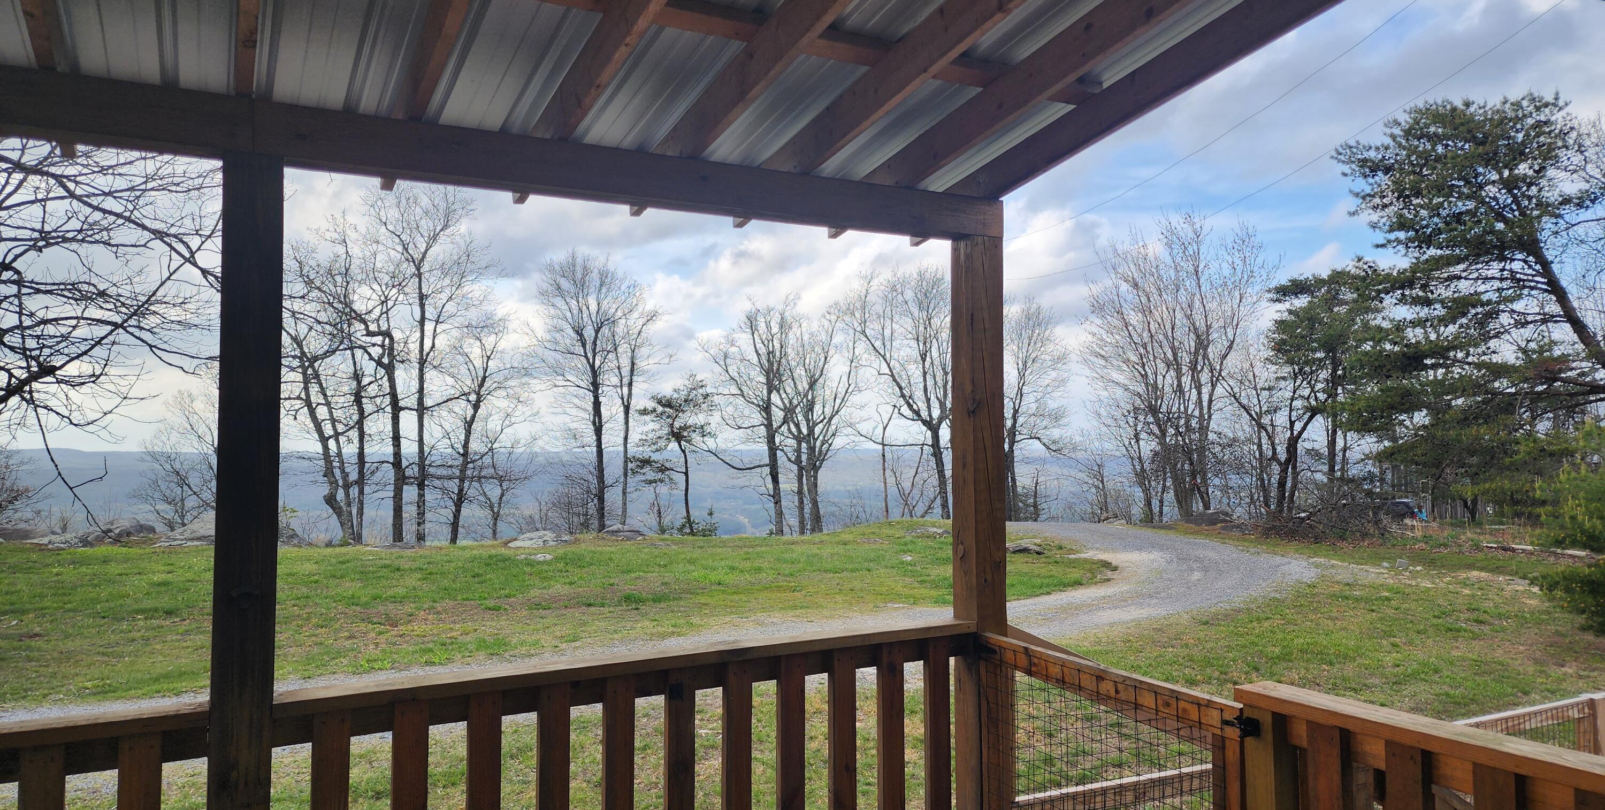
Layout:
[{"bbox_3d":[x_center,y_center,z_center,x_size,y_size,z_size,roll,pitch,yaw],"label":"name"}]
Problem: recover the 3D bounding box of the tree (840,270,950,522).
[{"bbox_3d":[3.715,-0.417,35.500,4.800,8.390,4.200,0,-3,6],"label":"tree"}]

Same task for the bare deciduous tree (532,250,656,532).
[{"bbox_3d":[-6.831,-0.453,35.000,4.074,9.259,3.900,0,-3,-11],"label":"bare deciduous tree"}]

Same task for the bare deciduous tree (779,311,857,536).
[{"bbox_3d":[0.556,0.597,35.000,2.551,7.243,2.700,0,-3,1],"label":"bare deciduous tree"}]

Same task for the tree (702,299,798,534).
[{"bbox_3d":[-1.708,0.391,35.000,3.128,7.737,3.200,0,-3,-3],"label":"tree"}]

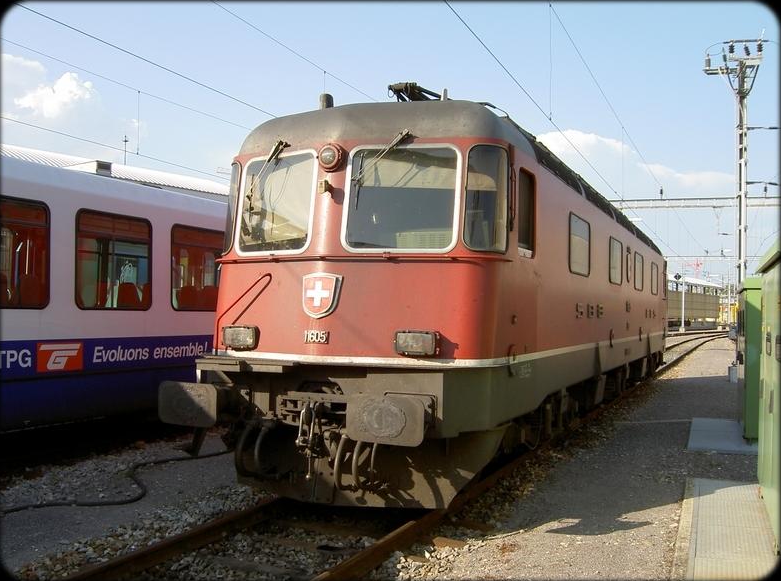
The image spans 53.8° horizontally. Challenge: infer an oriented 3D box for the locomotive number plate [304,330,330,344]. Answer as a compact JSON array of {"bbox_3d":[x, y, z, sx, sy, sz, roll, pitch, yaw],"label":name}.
[{"bbox_3d":[-0.619,0.394,6.501,0.240,0.110,0.030,-1,-2,25],"label":"locomotive number plate"}]

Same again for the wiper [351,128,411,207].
[{"bbox_3d":[-0.082,-1.048,6.577,0.507,0.705,0.100,0,-10,9],"label":"wiper"}]

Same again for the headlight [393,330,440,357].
[{"bbox_3d":[0.227,0.427,6.276,0.360,0.210,0.110,-1,-2,25],"label":"headlight"}]

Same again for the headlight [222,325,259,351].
[{"bbox_3d":[-1.345,0.441,6.999,0.350,0.210,0.110,-1,-2,25],"label":"headlight"}]

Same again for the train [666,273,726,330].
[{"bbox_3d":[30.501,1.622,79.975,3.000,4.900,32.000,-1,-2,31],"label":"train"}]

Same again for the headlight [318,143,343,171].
[{"bbox_3d":[-0.516,-1.158,6.755,0.215,0.215,0.140,-1,-2,25],"label":"headlight"}]

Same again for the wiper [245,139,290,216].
[{"bbox_3d":[-1.139,-1.049,7.145,0.504,0.689,0.100,-1,-11,40],"label":"wiper"}]

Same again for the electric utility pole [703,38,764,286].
[{"bbox_3d":[16.376,-4.402,36.651,2.800,15.000,1.000,0,-2,6],"label":"electric utility pole"}]

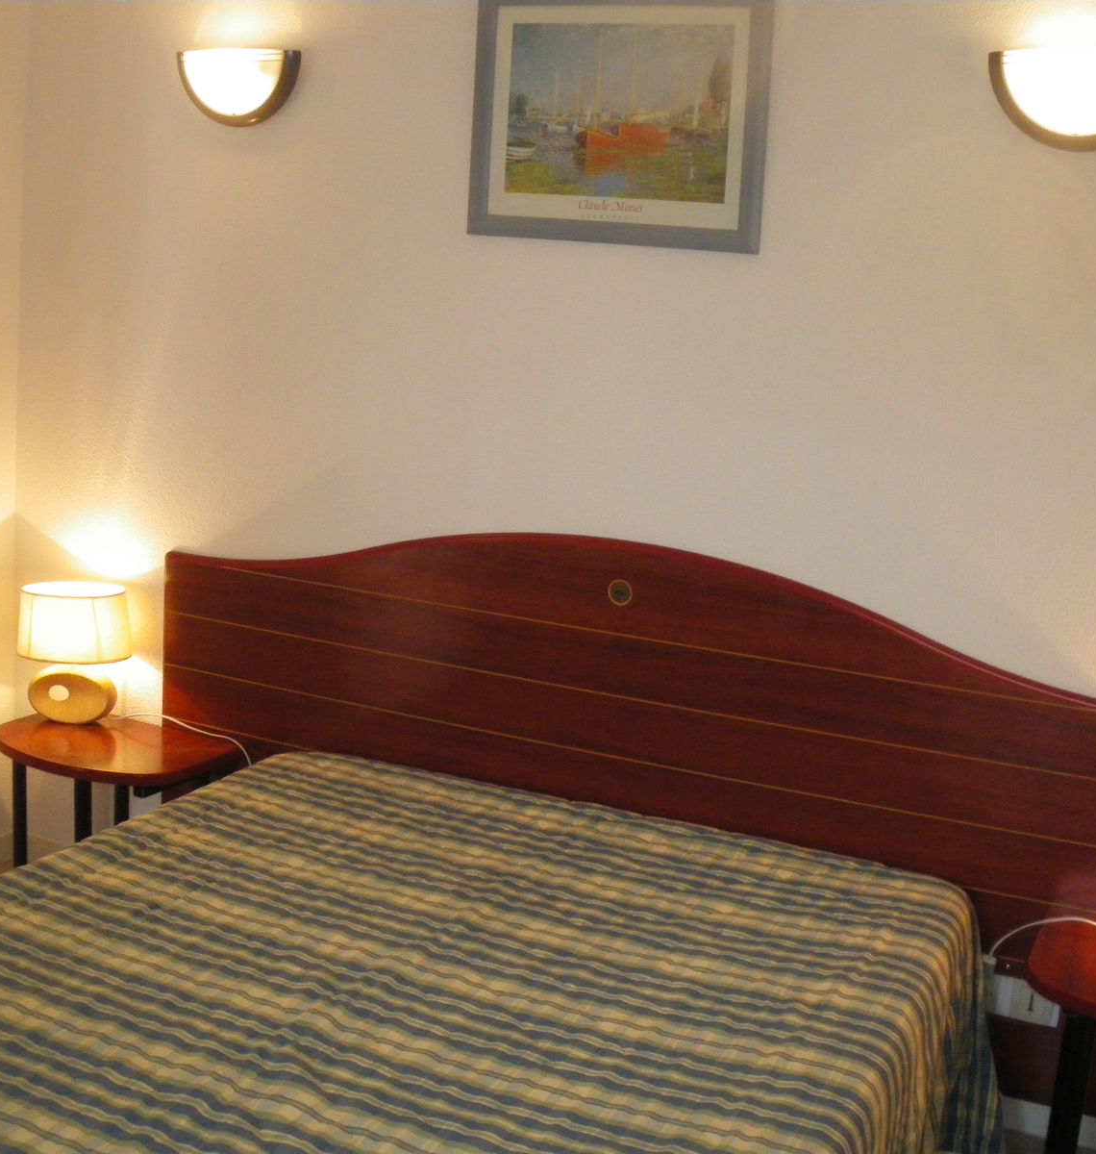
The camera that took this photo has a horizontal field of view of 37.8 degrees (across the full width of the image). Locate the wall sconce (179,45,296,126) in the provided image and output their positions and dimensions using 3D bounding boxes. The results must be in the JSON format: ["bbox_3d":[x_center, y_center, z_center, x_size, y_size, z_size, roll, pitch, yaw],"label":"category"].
[{"bbox_3d":[-0.674,-1.022,3.317,0.310,0.157,0.105,9,11,23],"label":"wall sconce"}]

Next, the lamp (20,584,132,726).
[{"bbox_3d":[-1.060,0.178,3.575,0.265,0.300,0.190,6,10,9],"label":"lamp"}]

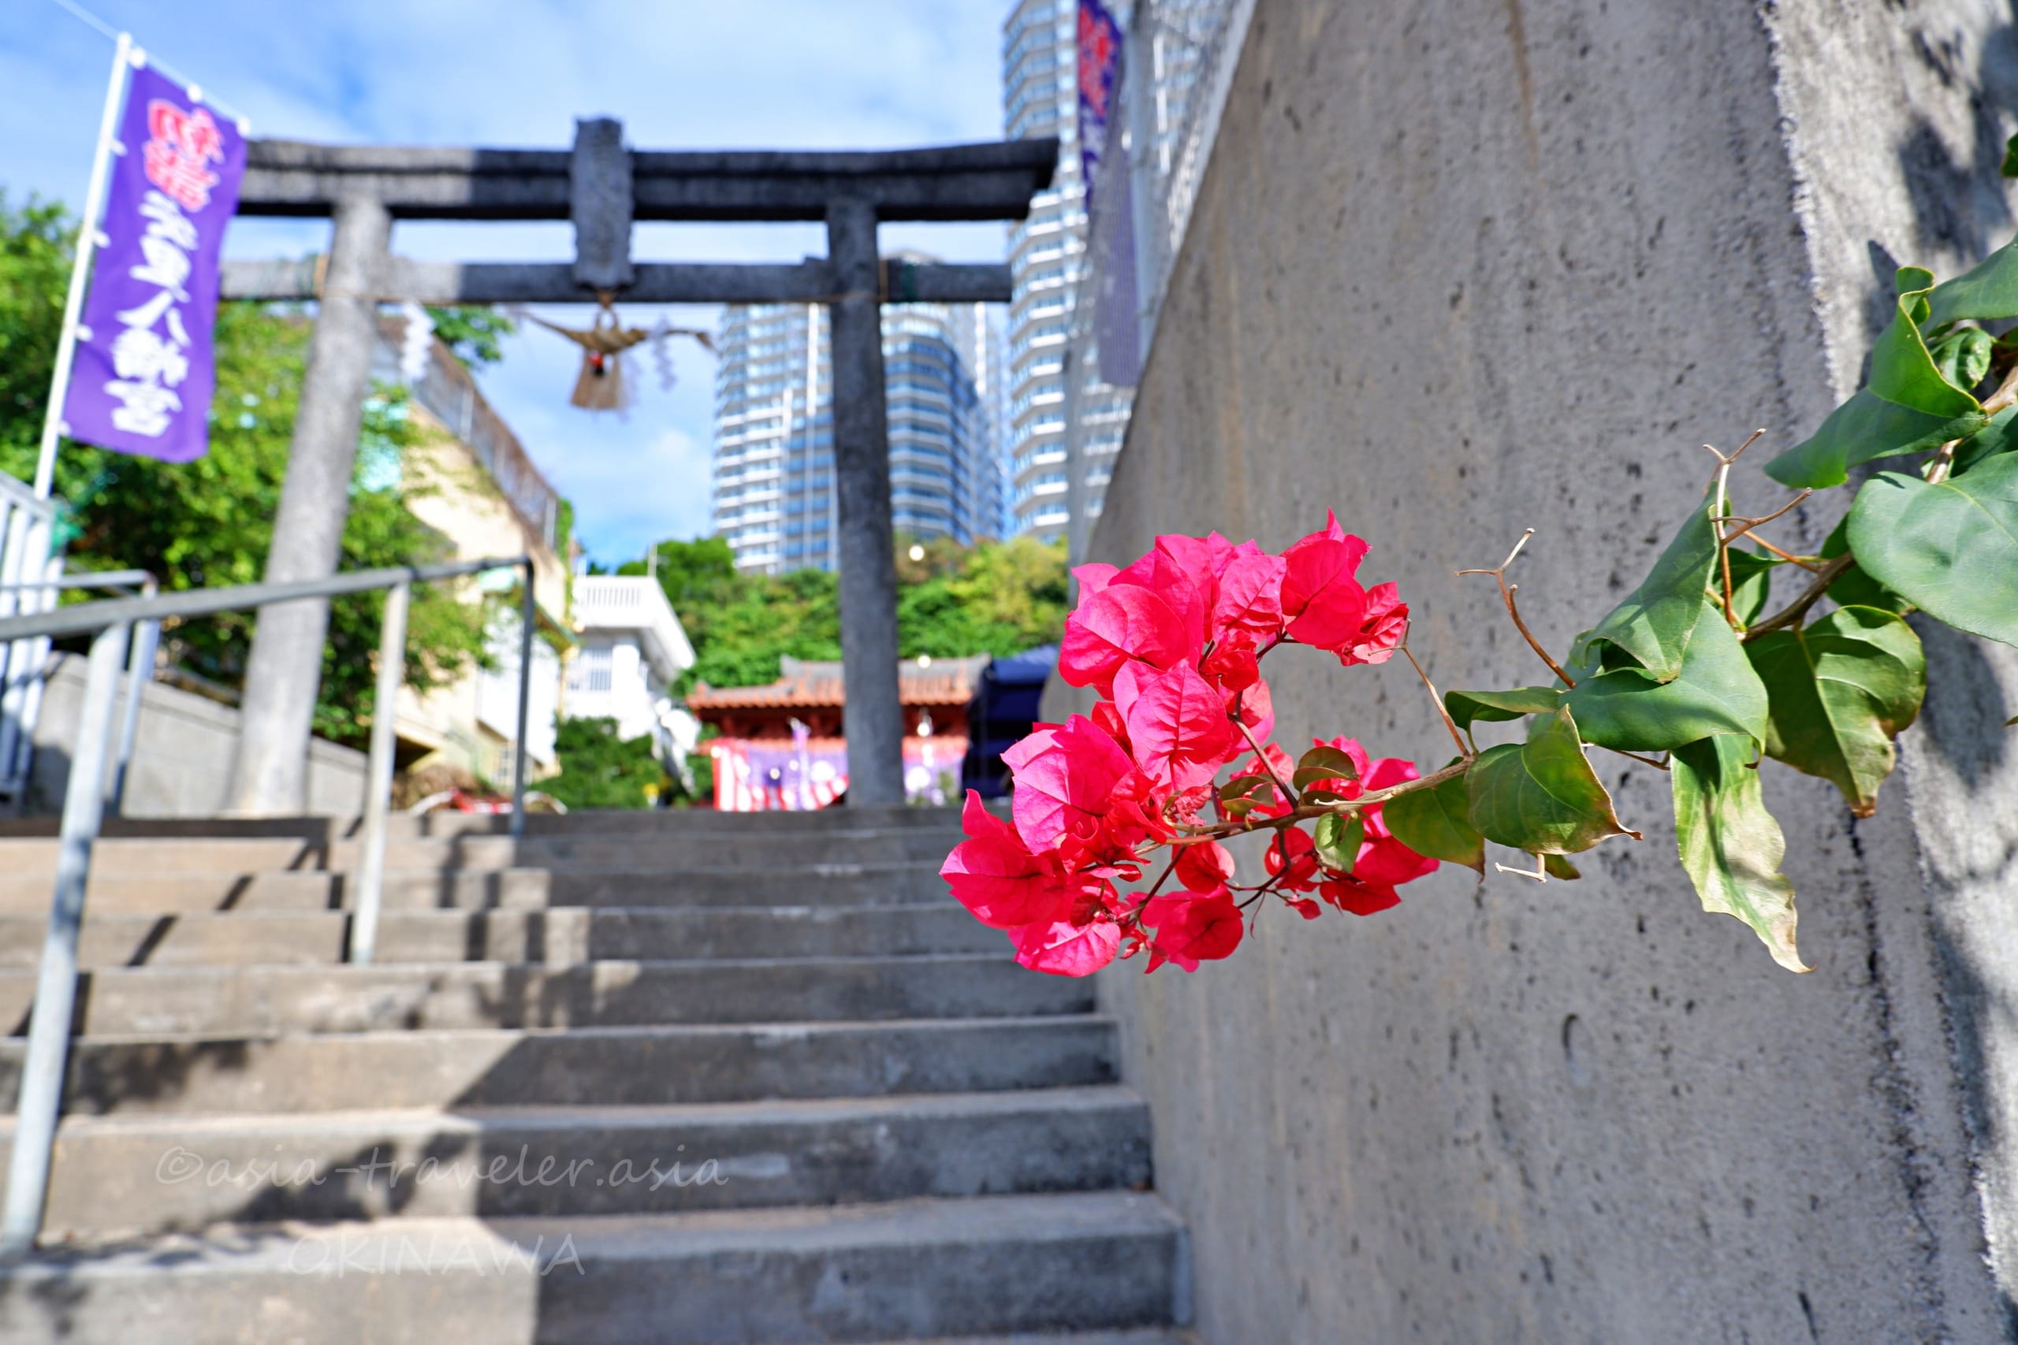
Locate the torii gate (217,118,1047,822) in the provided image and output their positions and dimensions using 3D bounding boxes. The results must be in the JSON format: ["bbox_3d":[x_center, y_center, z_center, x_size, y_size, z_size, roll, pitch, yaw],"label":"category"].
[{"bbox_3d":[-1.938,-1.045,6.080,4.380,3.550,0.420,-1,-13,-3],"label":"torii gate"}]

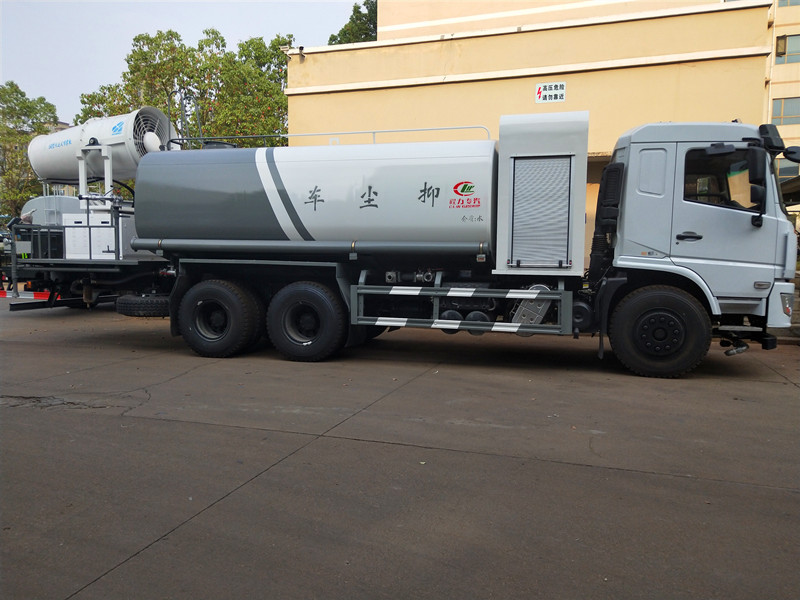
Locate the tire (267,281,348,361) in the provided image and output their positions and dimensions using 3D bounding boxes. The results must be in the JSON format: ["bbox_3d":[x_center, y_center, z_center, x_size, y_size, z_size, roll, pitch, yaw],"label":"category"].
[{"bbox_3d":[-1.223,0.277,7.678,1.070,1.070,0.290,2,5,13],"label":"tire"}]

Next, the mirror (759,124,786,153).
[{"bbox_3d":[3.959,-1.716,6.141,0.210,0.280,0.220,2,5,13],"label":"mirror"}]

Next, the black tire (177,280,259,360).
[{"bbox_3d":[-2.536,0.237,7.990,1.070,1.070,0.290,2,5,13],"label":"black tire"}]

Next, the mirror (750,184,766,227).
[{"bbox_3d":[3.751,-0.990,6.054,0.140,0.420,0.190,4,6,33],"label":"mirror"}]

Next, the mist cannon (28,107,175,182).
[{"bbox_3d":[-4.867,-2.410,9.422,2.350,1.130,1.060,-2,4,19],"label":"mist cannon"}]

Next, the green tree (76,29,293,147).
[{"bbox_3d":[-6.569,-4.112,17.836,6.300,8.008,5.800,2,5,13],"label":"green tree"}]

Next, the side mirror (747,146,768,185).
[{"bbox_3d":[3.708,-1.392,6.001,0.130,0.410,0.210,4,6,33],"label":"side mirror"}]

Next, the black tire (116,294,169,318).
[{"bbox_3d":[-4.031,0.090,9.426,1.070,0.280,1.070,2,5,13],"label":"black tire"}]

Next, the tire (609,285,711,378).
[{"bbox_3d":[3.023,0.401,6.740,1.070,1.070,0.290,2,5,13],"label":"tire"}]

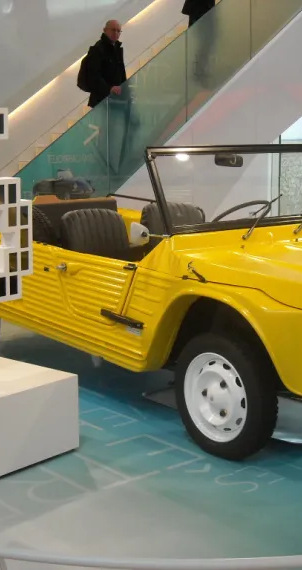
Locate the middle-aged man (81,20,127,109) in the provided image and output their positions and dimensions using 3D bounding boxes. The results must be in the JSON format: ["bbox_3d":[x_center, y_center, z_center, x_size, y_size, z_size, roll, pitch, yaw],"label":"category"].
[{"bbox_3d":[-0.480,-2.046,10.751,0.460,1.740,0.520,8,13,41],"label":"middle-aged man"}]

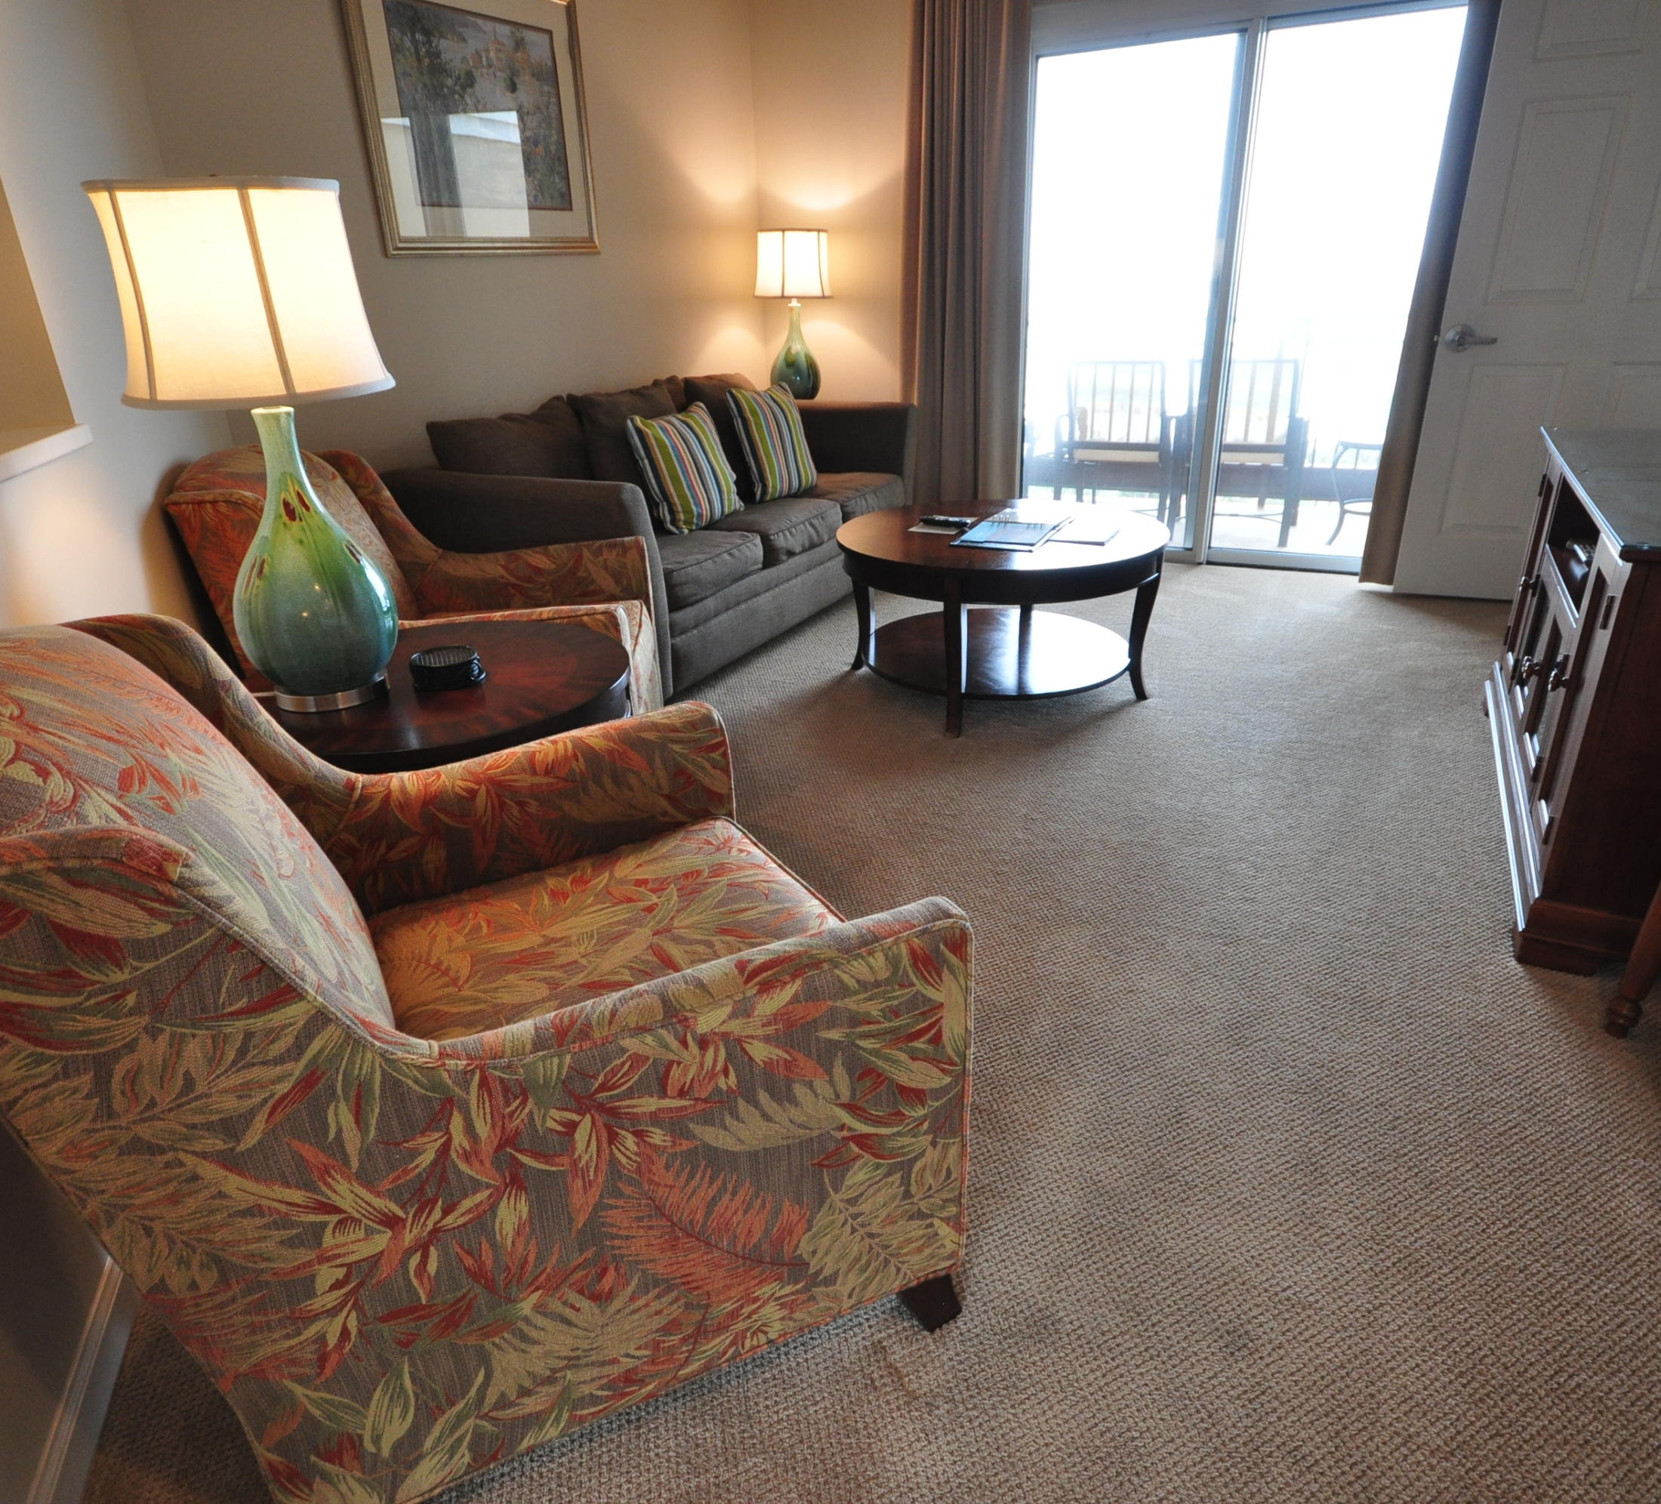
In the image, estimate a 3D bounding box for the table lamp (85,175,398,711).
[{"bbox_3d":[-0.802,-0.427,1.558,0.350,0.728,0.350,10,27,25],"label":"table lamp"}]

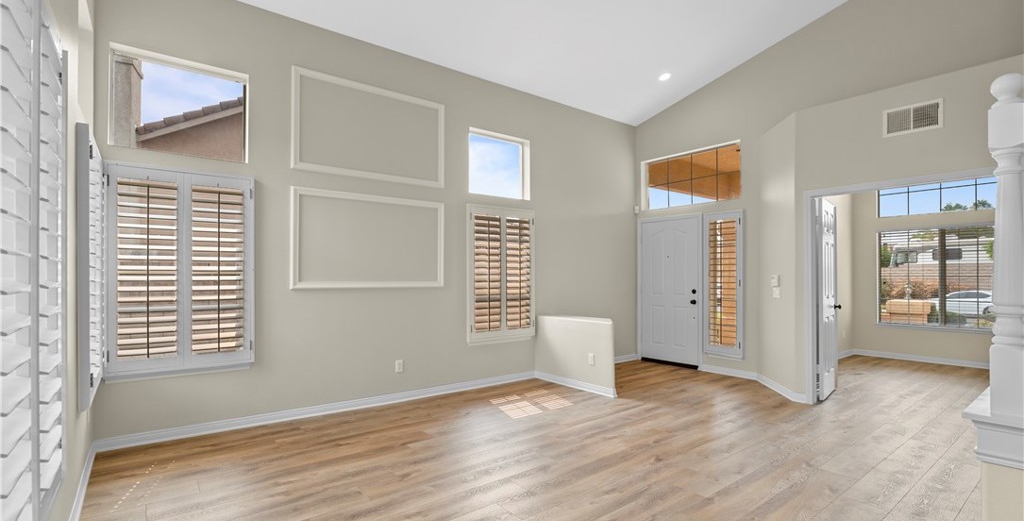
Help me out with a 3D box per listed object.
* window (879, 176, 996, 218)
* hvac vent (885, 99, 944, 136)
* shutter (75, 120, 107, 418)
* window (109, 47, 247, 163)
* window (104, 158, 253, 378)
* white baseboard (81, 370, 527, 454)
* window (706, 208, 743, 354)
[{"bbox_3d":[6.120,-1.060,6.488,0.100,0.741,1.447,1,-2,-38],"label":"window"},{"bbox_3d":[3.419,-1.207,3.885,0.030,0.238,0.389,1,-2,-38],"label":"hvac vent"},{"bbox_3d":[-2.623,0.068,2.831,0.060,1.560,0.936,1,-2,-38],"label":"shutter"},{"bbox_3d":[-2.545,-1.177,3.530,0.865,0.730,0.100,1,-2,-38],"label":"window"},{"bbox_3d":[-2.499,0.073,3.477,0.948,1.544,0.080,1,-2,-38],"label":"window"},{"bbox_3d":[-1.299,1.334,4.377,4.045,0.108,0.018,1,-2,-38],"label":"white baseboard"},{"bbox_3d":[2.677,0.298,5.774,0.080,1.817,0.506,1,-2,-38],"label":"window"}]

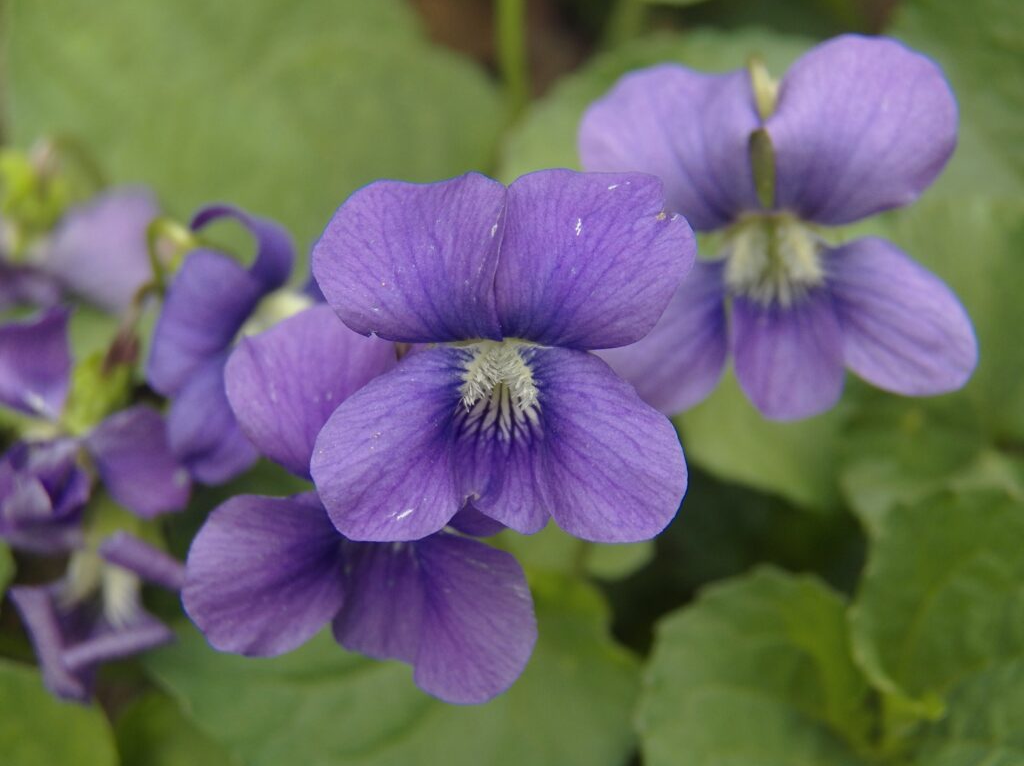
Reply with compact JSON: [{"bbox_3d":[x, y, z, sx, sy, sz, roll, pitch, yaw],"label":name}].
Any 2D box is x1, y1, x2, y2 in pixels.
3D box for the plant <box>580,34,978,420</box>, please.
[{"bbox_3d":[0.022,-0.013,0.207,0.033,0.032,0.014,2,9,4],"label":"plant"}]

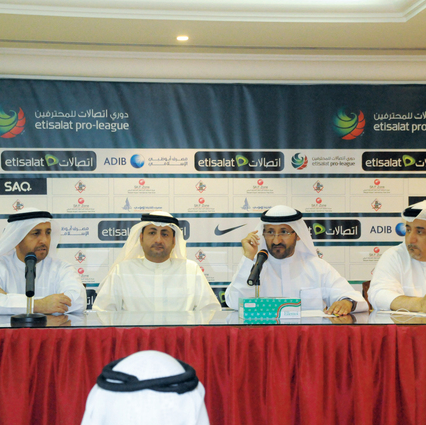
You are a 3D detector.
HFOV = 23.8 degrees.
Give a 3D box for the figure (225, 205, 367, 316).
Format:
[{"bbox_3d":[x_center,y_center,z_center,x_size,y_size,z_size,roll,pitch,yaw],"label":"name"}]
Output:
[{"bbox_3d":[0.363,0.585,4.614,0.620,1.234,0.750,0,3,2],"label":"figure"}]

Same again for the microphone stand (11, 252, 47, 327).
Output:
[{"bbox_3d":[-0.780,0.314,4.319,0.150,0.290,0.190,0,3,-6],"label":"microphone stand"}]

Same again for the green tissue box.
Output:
[{"bbox_3d":[0.246,0.417,4.448,0.246,0.083,0.115,0,3,-9],"label":"green tissue box"}]

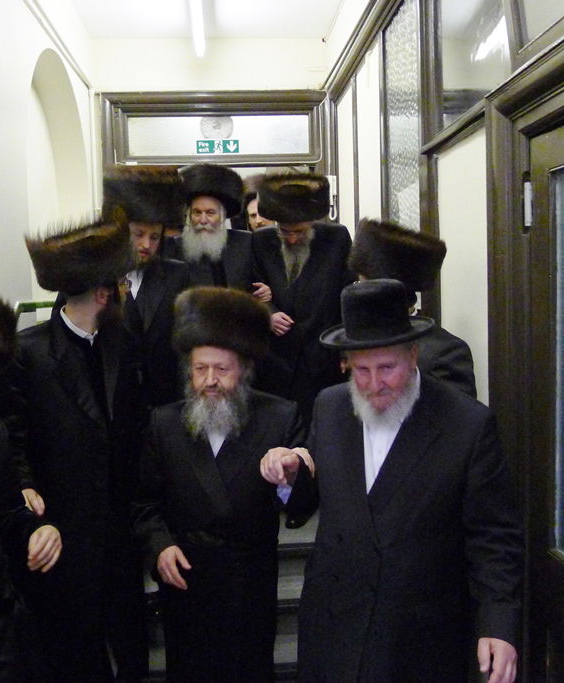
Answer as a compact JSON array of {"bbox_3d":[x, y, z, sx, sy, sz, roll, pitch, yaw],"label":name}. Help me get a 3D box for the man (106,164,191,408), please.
[{"bbox_3d":[-0.655,0.198,2.956,0.560,1.850,0.400,-3,4,-15],"label":"man"}]

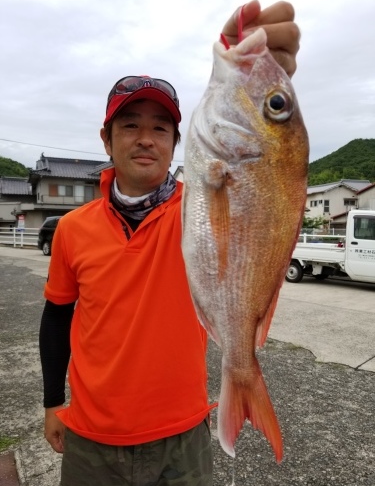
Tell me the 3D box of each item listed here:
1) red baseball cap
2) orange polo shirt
[{"bbox_3d":[-0.108,-0.345,0.910,0.180,0.140,0.260,-1,3,-11],"label":"red baseball cap"},{"bbox_3d":[-0.122,0.140,0.940,0.470,0.680,0.290,0,3,0],"label":"orange polo shirt"}]

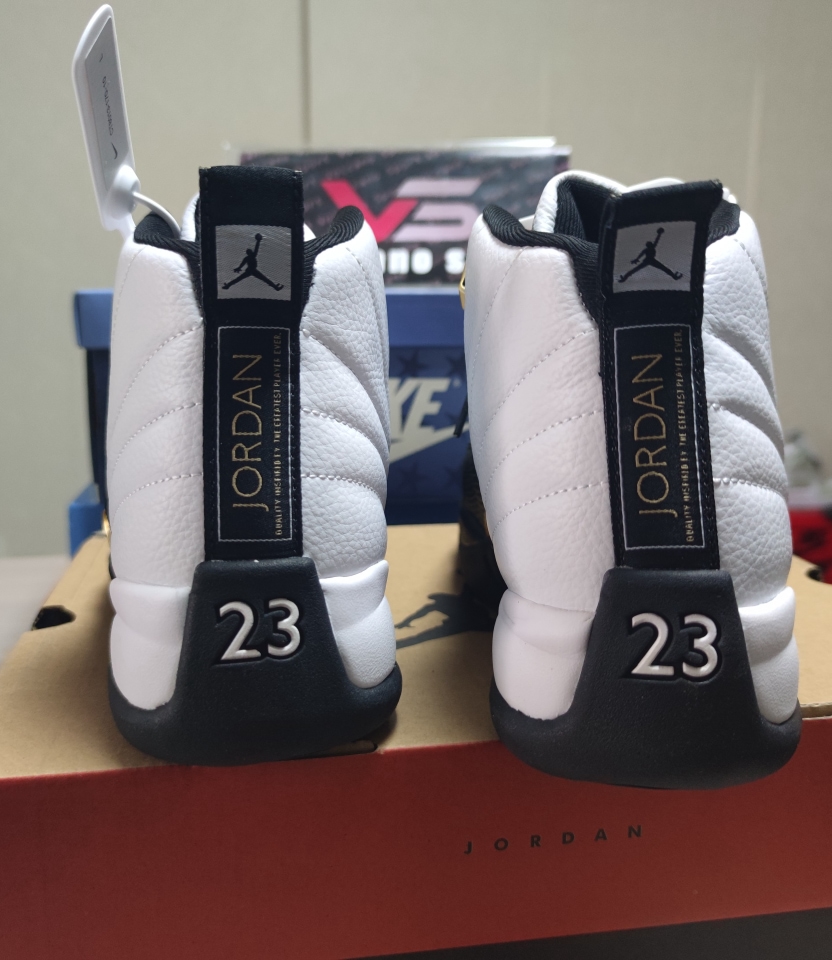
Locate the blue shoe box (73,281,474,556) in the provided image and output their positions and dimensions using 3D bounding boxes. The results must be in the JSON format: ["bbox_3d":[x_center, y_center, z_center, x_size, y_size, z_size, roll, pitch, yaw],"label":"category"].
[{"bbox_3d":[-0.033,-0.074,0.657,0.354,0.125,0.228,-1,13,-5],"label":"blue shoe box"}]

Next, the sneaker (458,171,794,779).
[{"bbox_3d":[0.075,-0.030,0.357,0.115,0.170,0.300,2,13,4],"label":"sneaker"}]

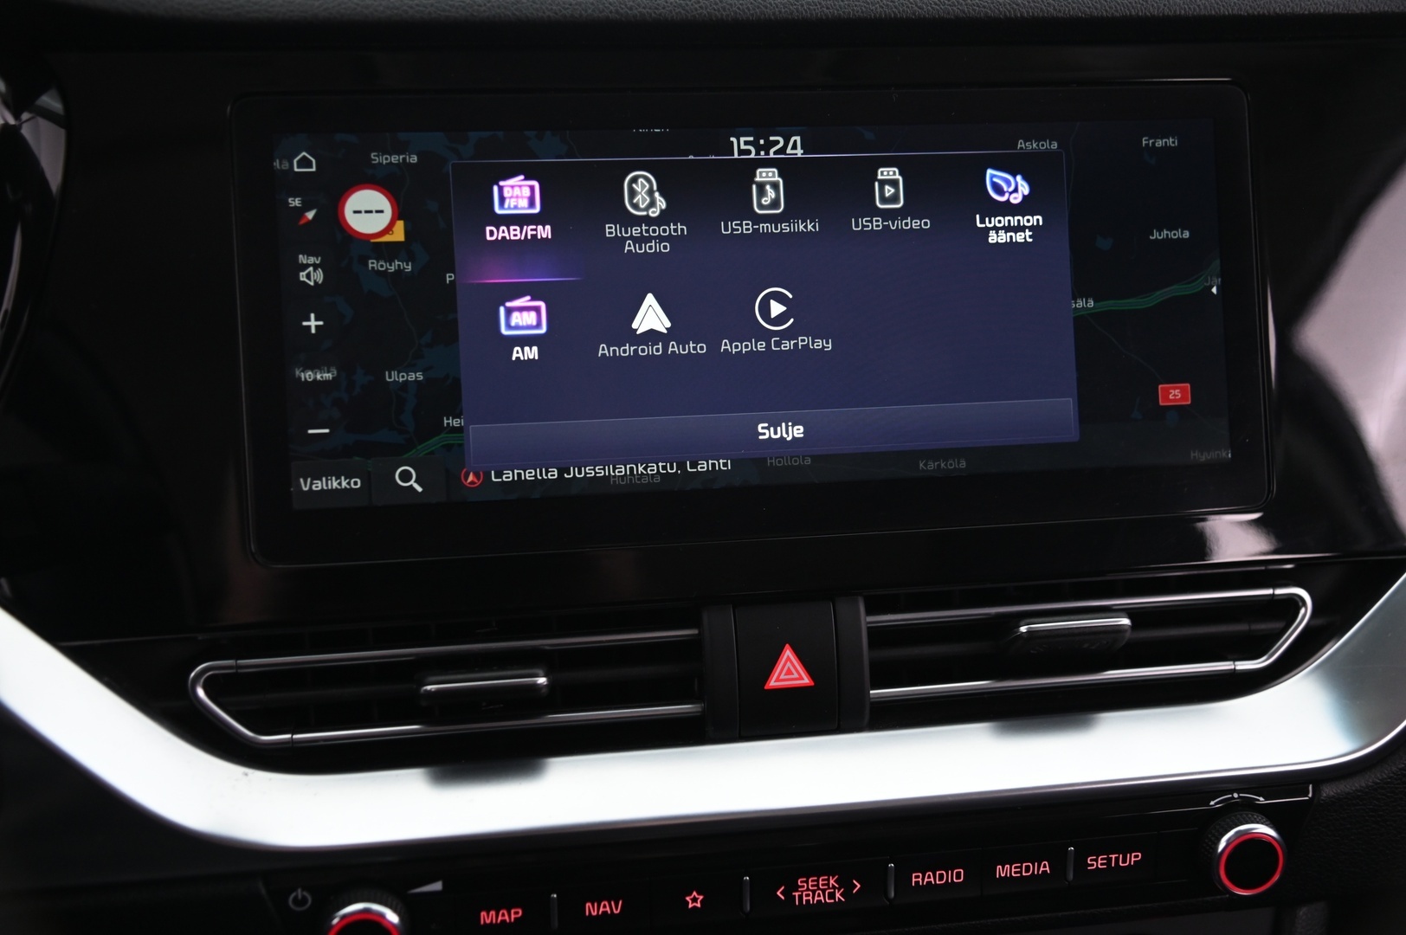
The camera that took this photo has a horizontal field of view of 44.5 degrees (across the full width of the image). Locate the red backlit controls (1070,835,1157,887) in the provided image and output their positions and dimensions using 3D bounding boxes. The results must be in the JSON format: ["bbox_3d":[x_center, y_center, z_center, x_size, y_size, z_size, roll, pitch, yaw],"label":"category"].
[{"bbox_3d":[0.103,0.098,0.435,0.022,0.013,0.005,-3,14,-10],"label":"red backlit controls"}]

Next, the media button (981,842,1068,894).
[{"bbox_3d":[0.080,0.100,0.431,0.023,0.013,0.005,-3,14,-10],"label":"media button"}]

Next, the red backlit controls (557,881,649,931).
[{"bbox_3d":[-0.024,0.105,0.413,0.023,0.012,0.005,-3,14,-10],"label":"red backlit controls"}]

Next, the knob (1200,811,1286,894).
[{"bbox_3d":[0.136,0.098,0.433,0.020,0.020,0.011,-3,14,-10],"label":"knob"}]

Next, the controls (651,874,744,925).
[{"bbox_3d":[-0.002,0.104,0.417,0.023,0.012,0.005,-3,14,-10],"label":"controls"}]

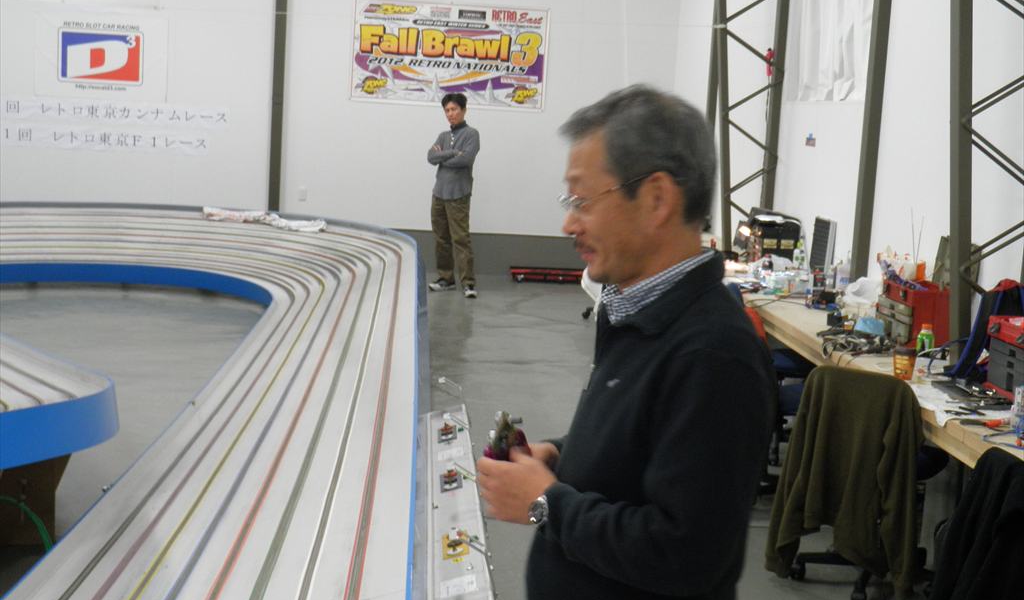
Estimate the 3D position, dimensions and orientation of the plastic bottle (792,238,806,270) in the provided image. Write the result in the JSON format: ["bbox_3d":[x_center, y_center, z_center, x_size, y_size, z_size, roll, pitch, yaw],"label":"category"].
[{"bbox_3d":[1.753,-0.275,8.825,0.070,0.195,0.065,3,8,-5],"label":"plastic bottle"}]

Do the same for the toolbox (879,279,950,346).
[{"bbox_3d":[1.781,0.056,6.442,0.185,0.250,0.390,3,8,-5],"label":"toolbox"}]

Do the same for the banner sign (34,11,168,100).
[{"bbox_3d":[-3.769,-2.228,13.323,1.200,0.760,0.020,3,8,-5],"label":"banner sign"}]

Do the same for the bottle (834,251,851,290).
[{"bbox_3d":[1.859,-0.164,8.140,0.070,0.215,0.070,3,8,-5],"label":"bottle"}]

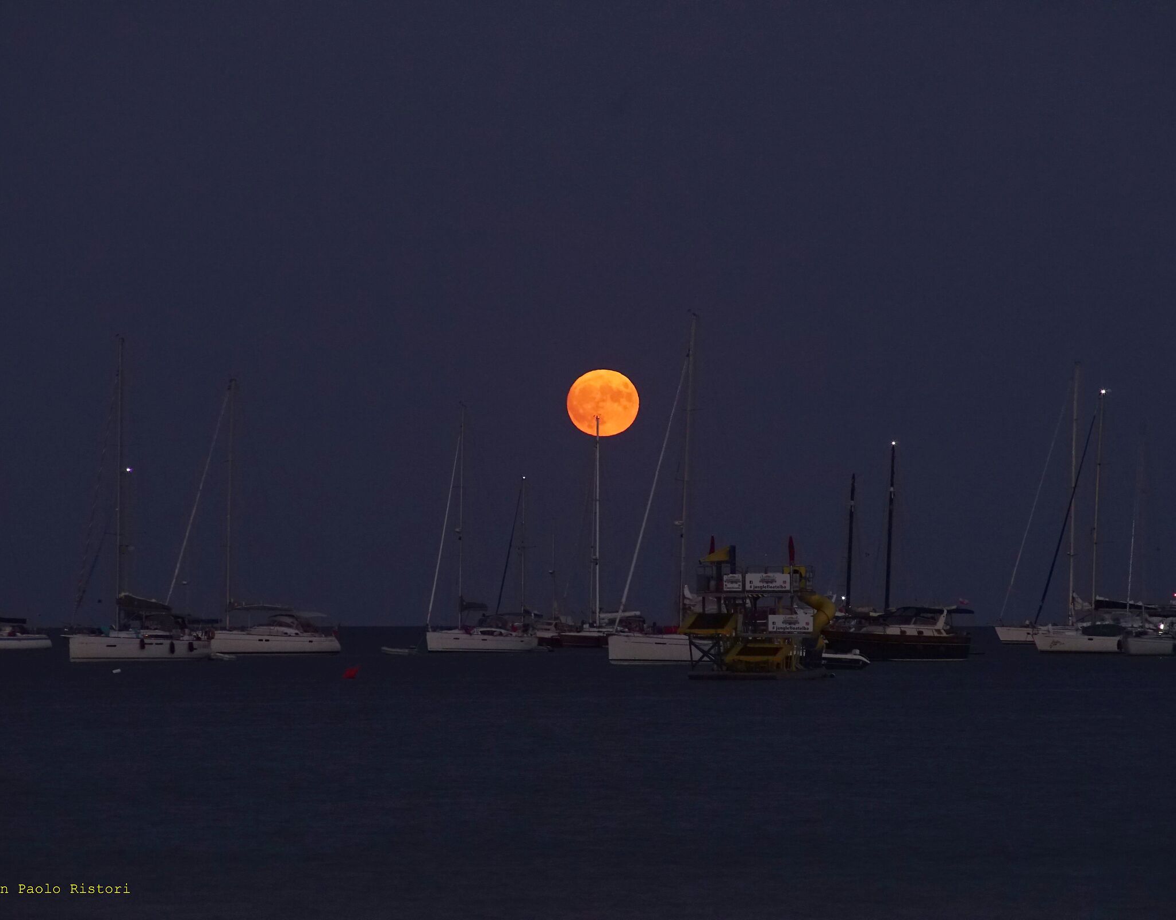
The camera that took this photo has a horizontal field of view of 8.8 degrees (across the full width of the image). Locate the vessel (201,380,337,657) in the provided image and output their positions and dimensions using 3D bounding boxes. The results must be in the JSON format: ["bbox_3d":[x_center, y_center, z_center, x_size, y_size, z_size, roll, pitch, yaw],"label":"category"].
[{"bbox_3d":[-24.769,4.176,560.000,14.200,20.000,4.300,1,-1,-28],"label":"vessel"}]

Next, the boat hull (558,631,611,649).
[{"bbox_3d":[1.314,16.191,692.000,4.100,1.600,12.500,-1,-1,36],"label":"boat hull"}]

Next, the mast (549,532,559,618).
[{"bbox_3d":[-3.247,10.794,717.000,0.700,8.200,0.500,1,-1,-37],"label":"mast"}]

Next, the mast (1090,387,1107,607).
[{"bbox_3d":[37.997,3.128,570.000,0.300,17.100,0.250,4,-2,-40],"label":"mast"}]

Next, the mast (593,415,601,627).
[{"bbox_3d":[0.856,5.530,692.000,0.250,19.200,0.300,-1,-1,36],"label":"mast"}]

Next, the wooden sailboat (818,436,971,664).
[{"bbox_3d":[18.395,5.504,463.000,4.000,13.200,12.200,-1,-2,40],"label":"wooden sailboat"}]

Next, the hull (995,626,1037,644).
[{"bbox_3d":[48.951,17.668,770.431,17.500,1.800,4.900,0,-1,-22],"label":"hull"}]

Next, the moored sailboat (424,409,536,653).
[{"bbox_3d":[-8.747,5.258,584.000,4.100,18.800,13.000,-1,-1,33],"label":"moored sailboat"}]

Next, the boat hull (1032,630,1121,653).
[{"bbox_3d":[39.840,13.664,576.663,13.400,1.700,4.100,0,-1,-17],"label":"boat hull"}]

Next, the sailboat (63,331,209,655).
[{"bbox_3d":[-27.379,2.454,456.800,4.200,19.100,13.700,-1,-1,29],"label":"sailboat"}]

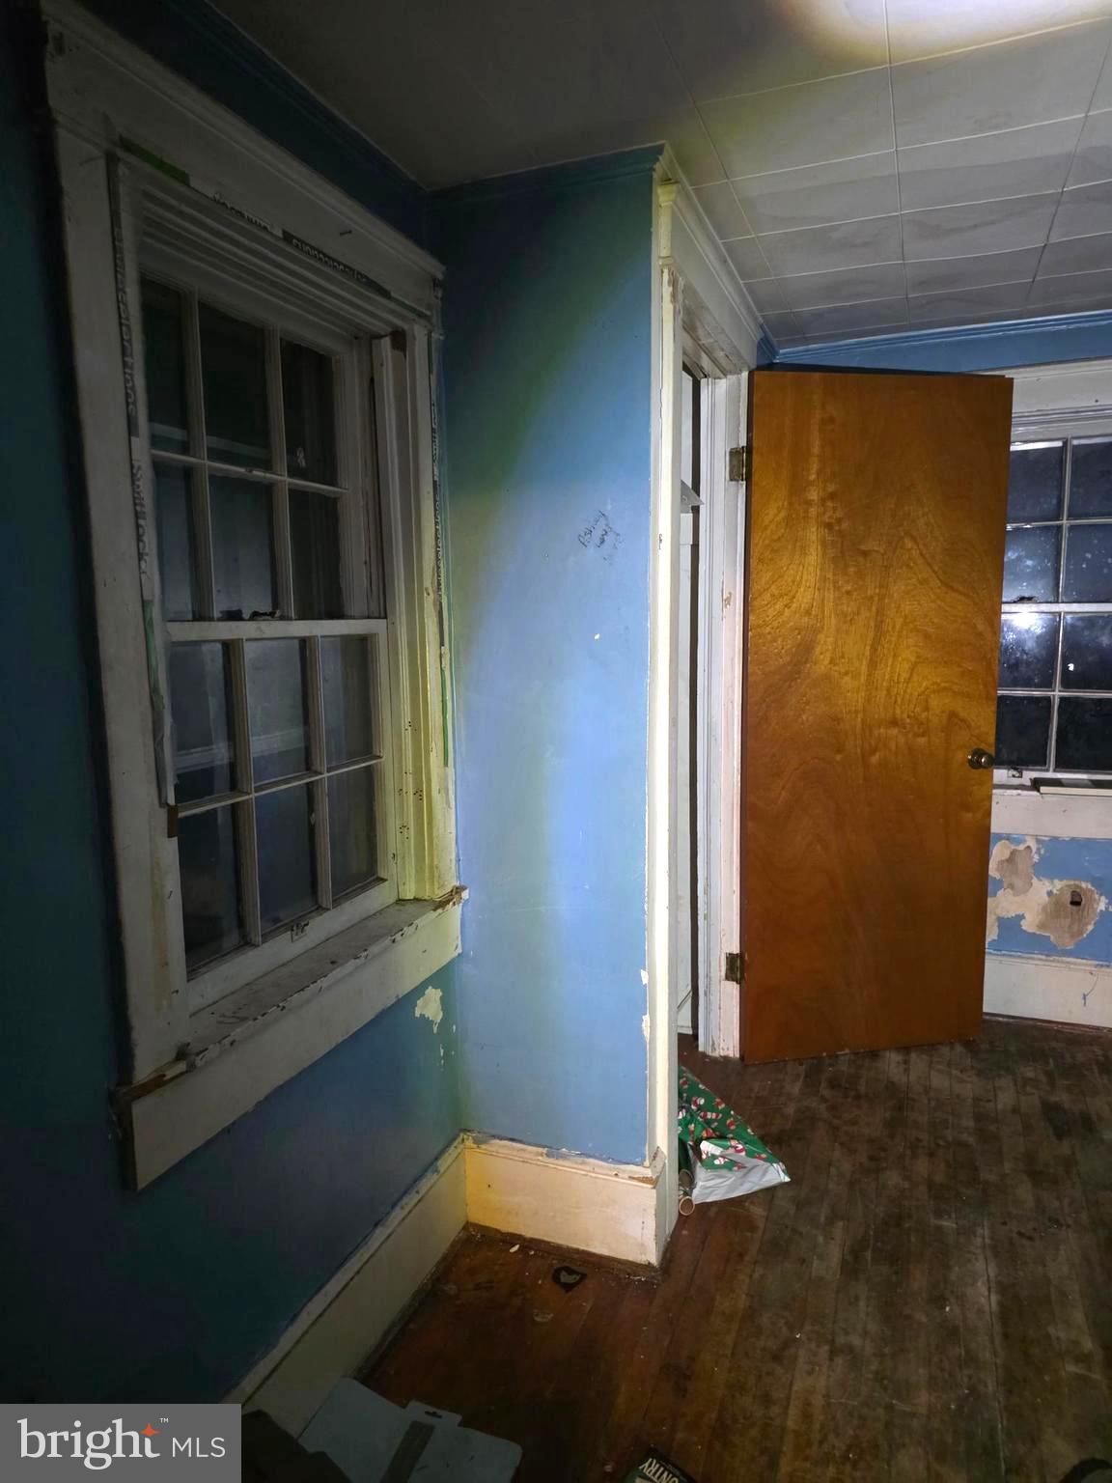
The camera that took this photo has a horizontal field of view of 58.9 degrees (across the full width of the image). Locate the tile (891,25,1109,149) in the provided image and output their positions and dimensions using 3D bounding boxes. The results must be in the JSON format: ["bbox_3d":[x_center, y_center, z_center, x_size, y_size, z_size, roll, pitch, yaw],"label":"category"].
[{"bbox_3d":[0.711,-1.061,1.602,0.305,0.015,0.305,2,8,20],"label":"tile"}]

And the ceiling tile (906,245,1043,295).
[{"bbox_3d":[1.031,-1.175,2.447,0.305,0.015,0.305,2,8,20],"label":"ceiling tile"}]

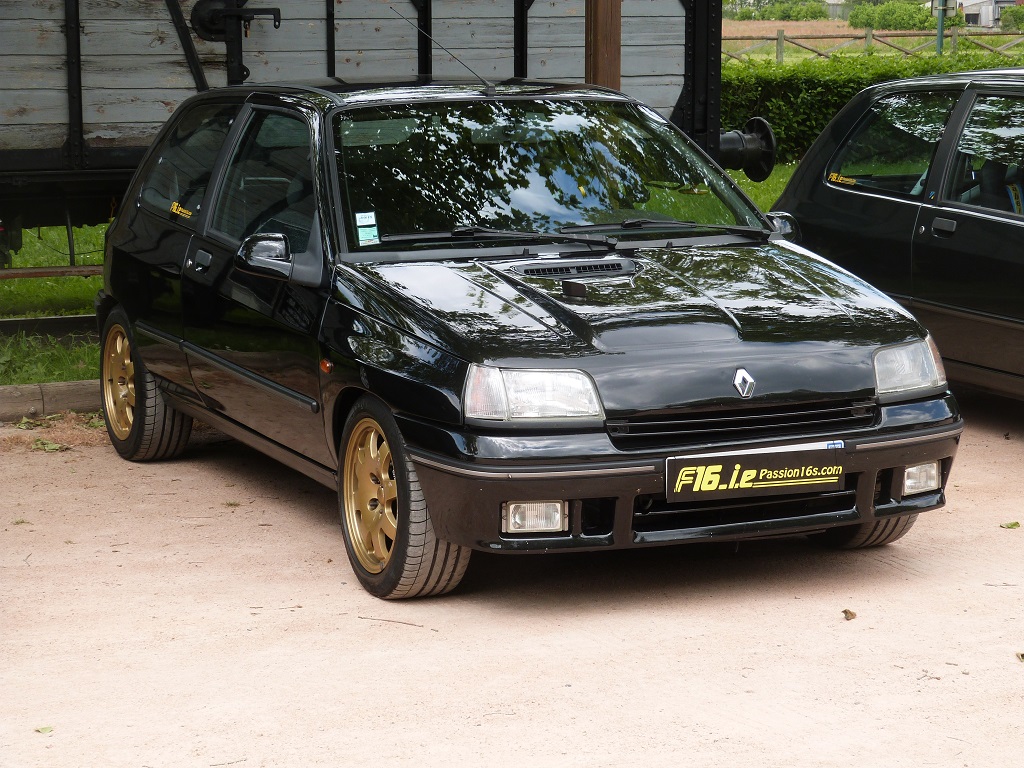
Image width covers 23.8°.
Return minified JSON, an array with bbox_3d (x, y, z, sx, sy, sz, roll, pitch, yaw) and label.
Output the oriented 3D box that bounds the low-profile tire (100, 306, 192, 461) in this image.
[{"bbox_3d":[-1.332,-0.016,8.784,0.200,0.580,0.580,-4,9,-25],"label":"low-profile tire"}]

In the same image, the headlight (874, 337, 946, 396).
[{"bbox_3d":[1.068,-0.049,6.512,0.330,0.140,0.170,-6,10,-33],"label":"headlight"}]

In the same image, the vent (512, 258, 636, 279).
[{"bbox_3d":[0.160,-0.324,6.780,0.360,0.035,0.130,-4,16,-25],"label":"vent"}]

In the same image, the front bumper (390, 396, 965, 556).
[{"bbox_3d":[0.524,0.221,6.386,1.620,0.330,0.490,-4,9,-25],"label":"front bumper"}]

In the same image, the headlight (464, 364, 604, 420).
[{"bbox_3d":[0.048,0.025,6.042,0.330,0.140,0.170,-3,8,-17],"label":"headlight"}]

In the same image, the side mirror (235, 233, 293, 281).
[{"bbox_3d":[-0.695,-0.359,6.874,0.155,0.122,0.100,-4,9,-25],"label":"side mirror"}]

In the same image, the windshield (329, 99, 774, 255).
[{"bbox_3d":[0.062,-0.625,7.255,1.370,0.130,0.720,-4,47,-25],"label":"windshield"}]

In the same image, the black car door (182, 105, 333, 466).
[{"bbox_3d":[-0.684,-0.345,7.265,0.250,1.000,1.340,-4,9,-25],"label":"black car door"}]

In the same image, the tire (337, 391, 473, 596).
[{"bbox_3d":[-0.296,0.289,6.560,0.200,0.580,0.580,-4,9,-25],"label":"tire"}]

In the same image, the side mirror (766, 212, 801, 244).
[{"bbox_3d":[0.864,-0.477,7.592,0.155,0.122,0.100,-4,9,-25],"label":"side mirror"}]

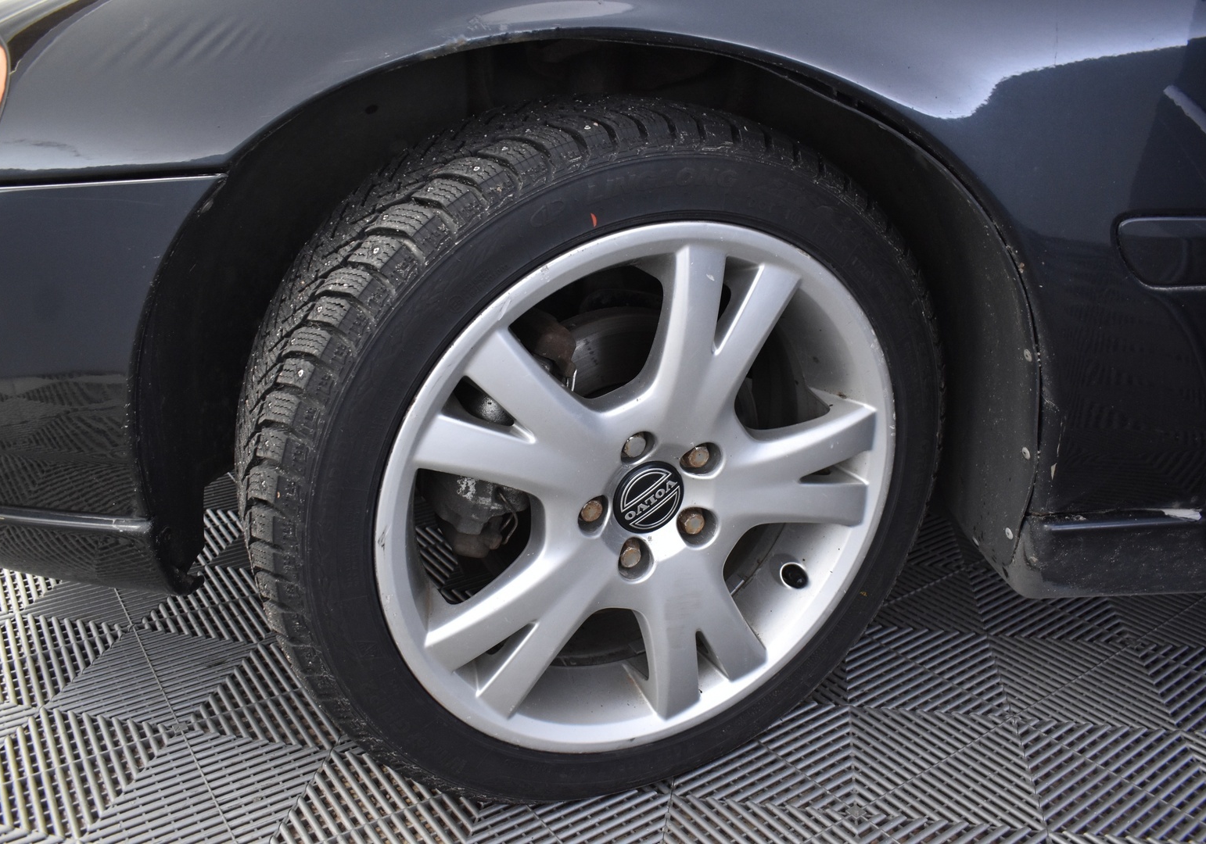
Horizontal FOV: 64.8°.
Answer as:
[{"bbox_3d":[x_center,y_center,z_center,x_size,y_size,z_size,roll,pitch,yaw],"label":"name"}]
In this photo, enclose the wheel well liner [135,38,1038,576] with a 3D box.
[{"bbox_3d":[-0.020,-0.109,0.807,0.720,0.450,0.270,0,19,0],"label":"wheel well liner"}]

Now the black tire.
[{"bbox_3d":[0.008,0.037,0.864,0.637,0.637,0.228,-8,21,-23],"label":"black tire"}]

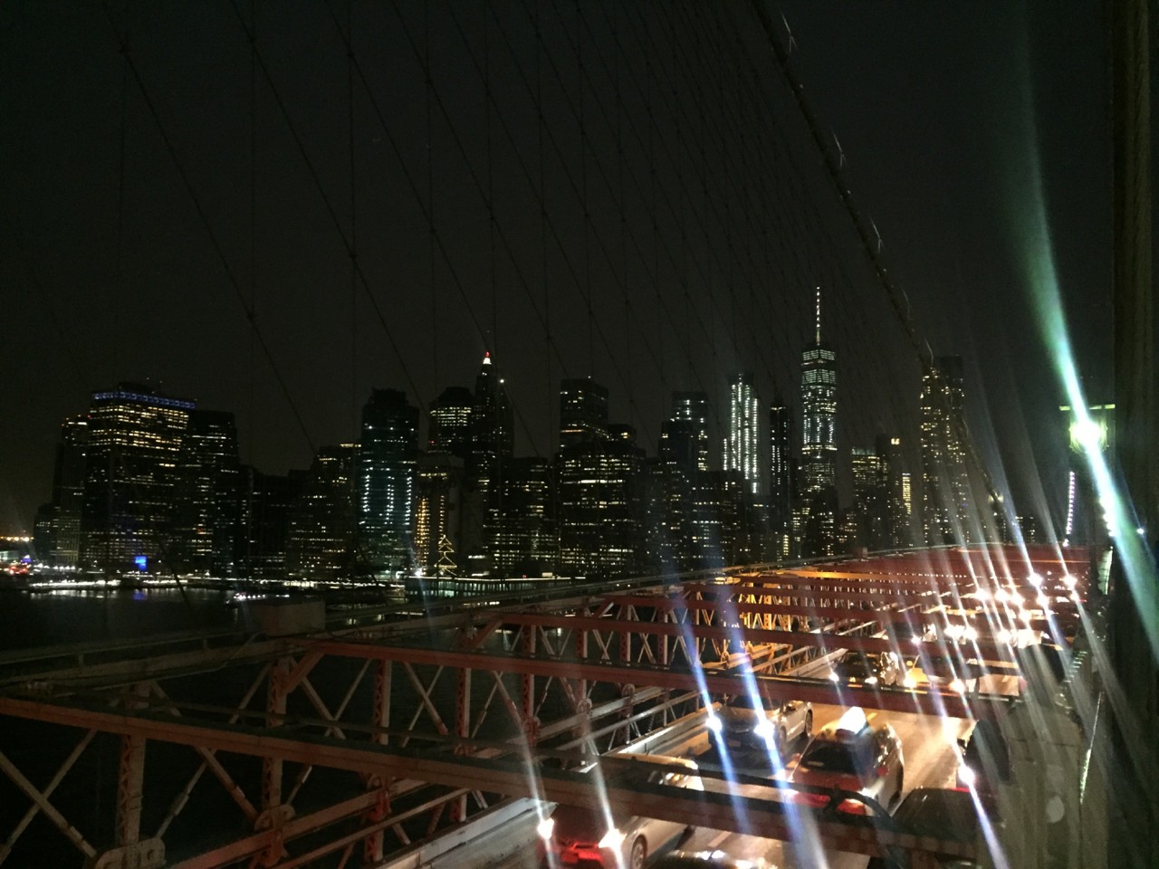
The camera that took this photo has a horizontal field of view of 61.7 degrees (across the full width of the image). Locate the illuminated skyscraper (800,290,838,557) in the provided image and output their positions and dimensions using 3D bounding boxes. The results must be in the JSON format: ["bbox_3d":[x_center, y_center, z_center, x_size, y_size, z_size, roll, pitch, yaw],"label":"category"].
[{"bbox_3d":[443.100,-8.000,1782.300,62.000,541.000,62.000,-1,-7,12],"label":"illuminated skyscraper"}]

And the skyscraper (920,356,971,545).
[{"bbox_3d":[410.200,40.900,1082.900,48.000,265.000,42.000,-2,-7,25],"label":"skyscraper"}]

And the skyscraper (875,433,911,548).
[{"bbox_3d":[453.800,102.400,1401.400,46.000,205.000,38.000,-1,-7,15],"label":"skyscraper"}]

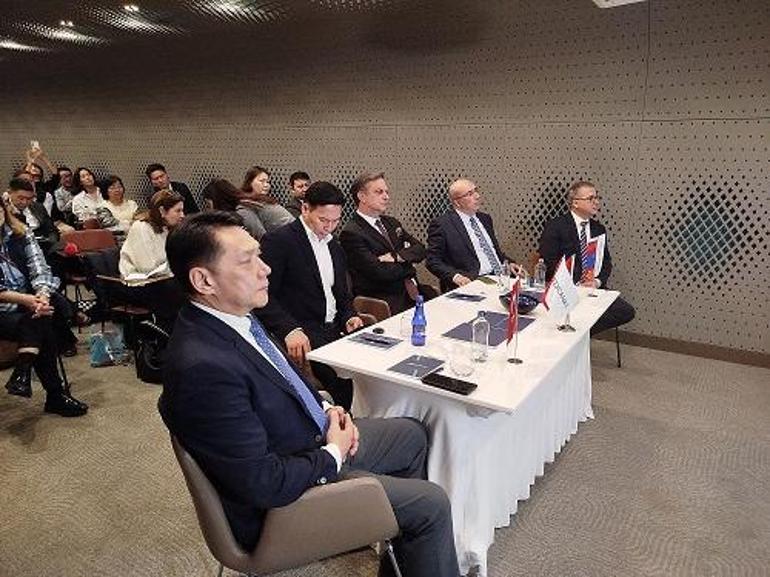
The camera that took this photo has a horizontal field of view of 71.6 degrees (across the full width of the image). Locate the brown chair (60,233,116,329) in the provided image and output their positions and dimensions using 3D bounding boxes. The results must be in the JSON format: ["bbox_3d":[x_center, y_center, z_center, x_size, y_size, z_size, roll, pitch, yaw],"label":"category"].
[{"bbox_3d":[-2.584,-0.091,4.793,0.540,0.800,0.540,9,17,32],"label":"brown chair"}]

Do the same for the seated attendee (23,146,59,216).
[{"bbox_3d":[-3.366,-0.613,5.354,0.750,1.460,0.520,11,17,37],"label":"seated attendee"}]

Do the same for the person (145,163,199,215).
[{"bbox_3d":[-2.038,-0.477,5.125,0.780,1.320,0.540,11,17,37],"label":"person"}]

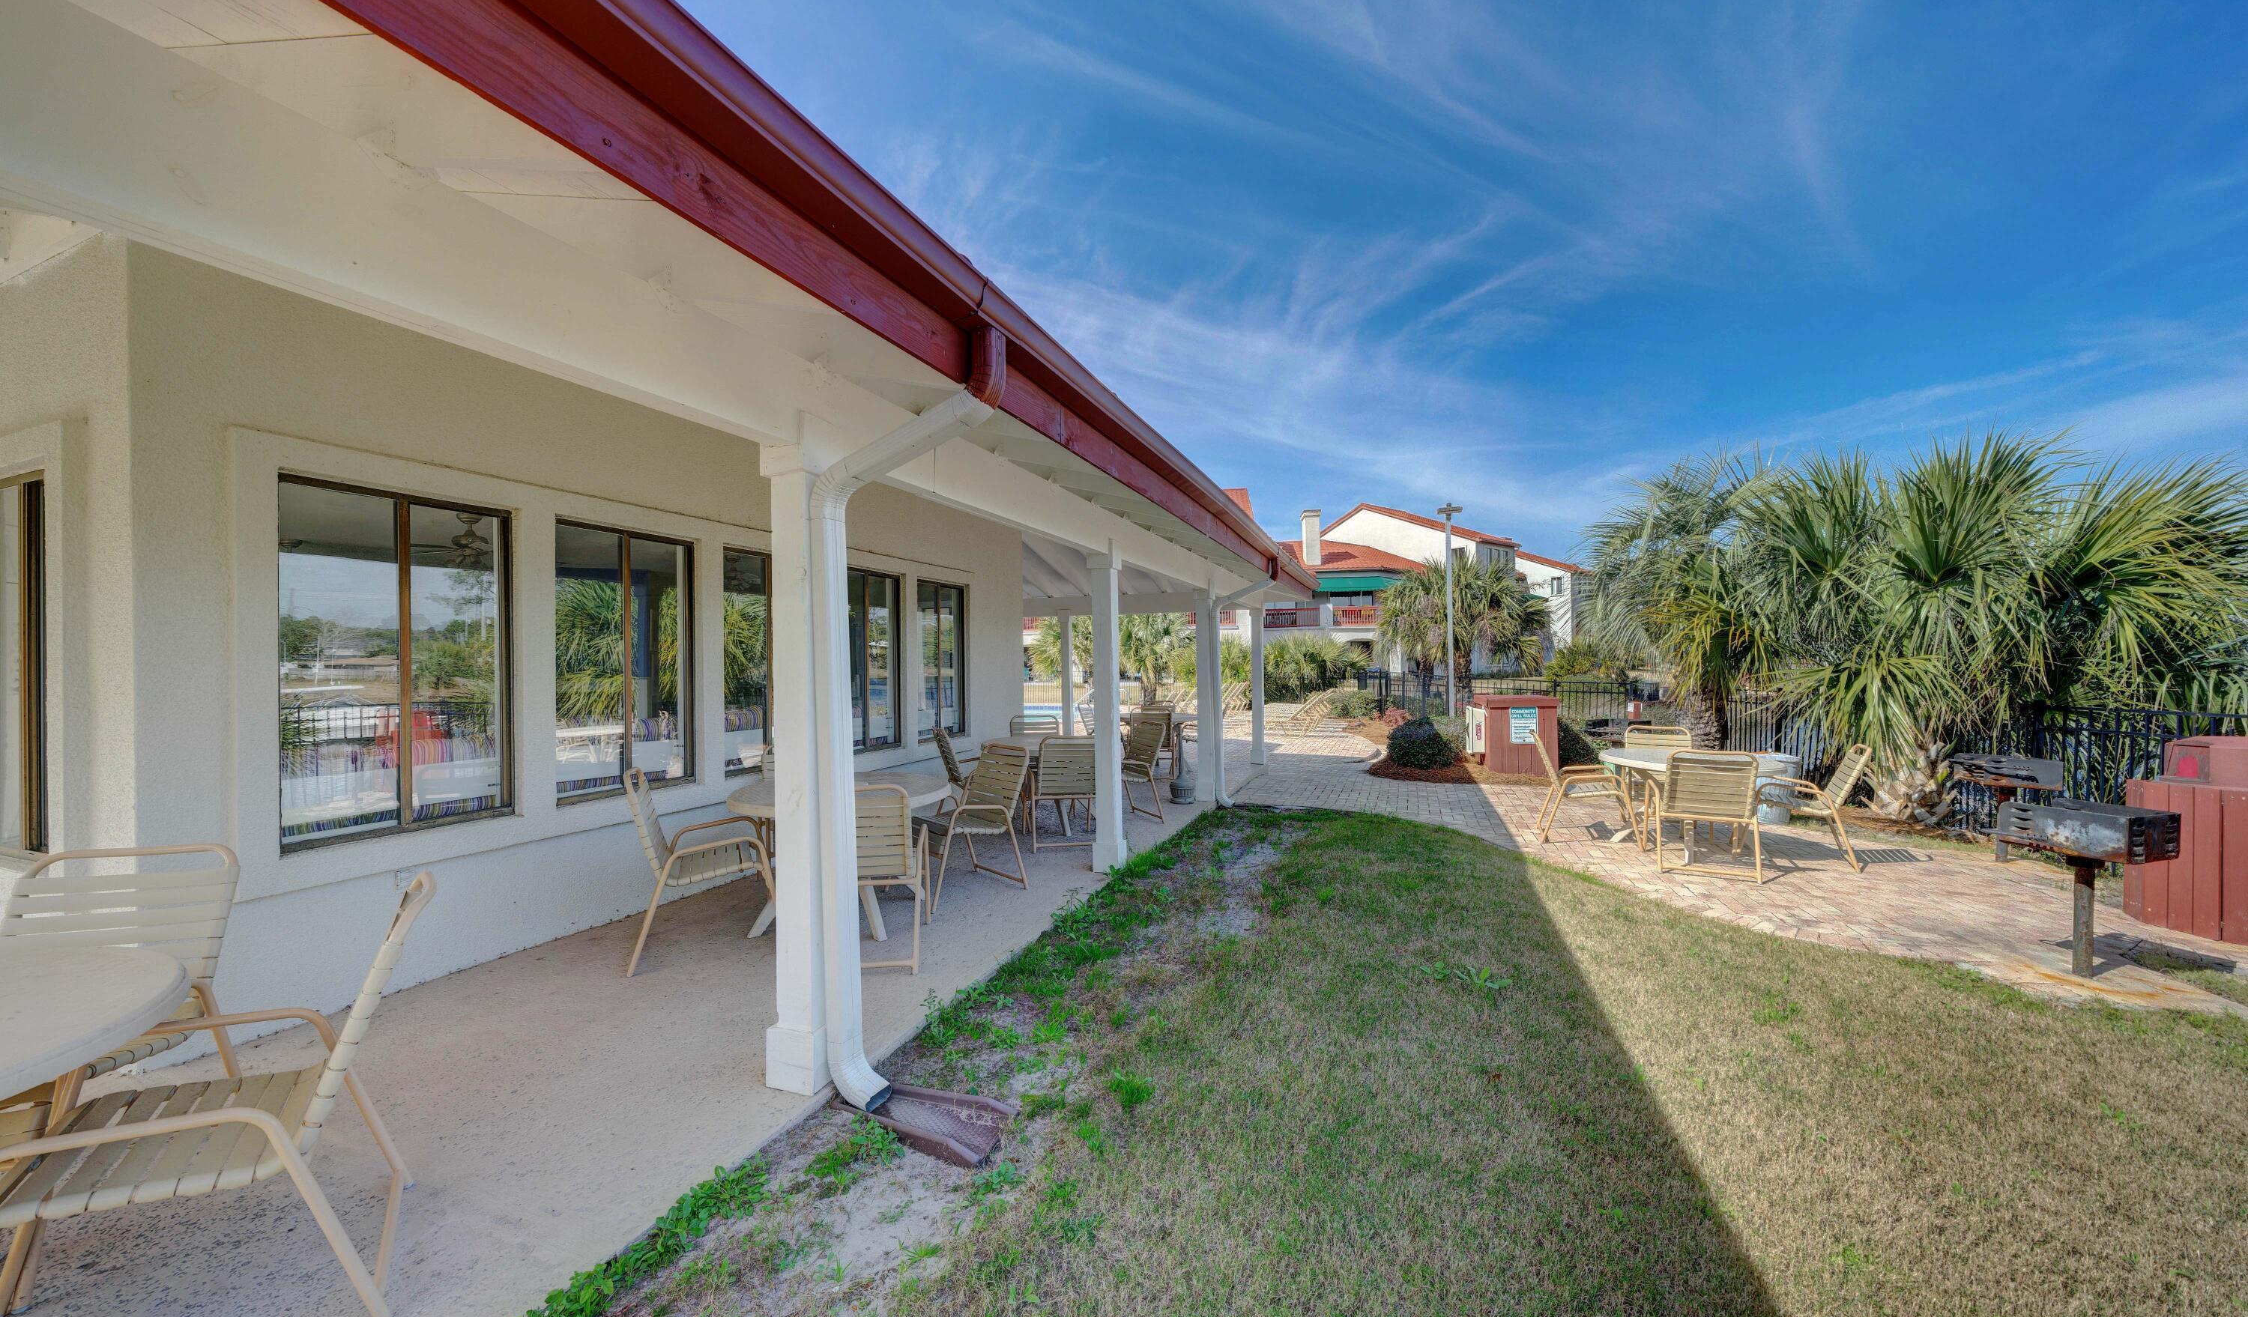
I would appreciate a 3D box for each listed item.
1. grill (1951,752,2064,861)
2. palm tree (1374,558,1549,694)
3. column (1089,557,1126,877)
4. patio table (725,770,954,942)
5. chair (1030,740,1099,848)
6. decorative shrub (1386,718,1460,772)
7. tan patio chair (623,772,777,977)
[{"bbox_3d":[6.718,1.157,5.726,0.386,0.821,0.500,0,0,-43],"label":"grill"},{"bbox_3d":[10.900,-0.879,25.000,5.400,4.600,4.400,-1,0,24],"label":"palm tree"},{"bbox_3d":[-0.108,0.378,5.394,0.200,2.280,0.200,-1,0,21],"label":"column"},{"bbox_3d":[-1.627,1.161,4.419,1.220,0.750,1.220,-1,0,21],"label":"patio table"},{"bbox_3d":[-0.482,1.053,6.141,0.590,0.915,0.750,0,0,-15],"label":"chair"},{"bbox_3d":[4.132,1.179,10.368,0.950,0.760,0.950,-1,-1,21],"label":"decorative shrub"},{"bbox_3d":[-2.223,1.063,4.030,0.750,0.915,0.590,0,0,-29],"label":"tan patio chair"}]

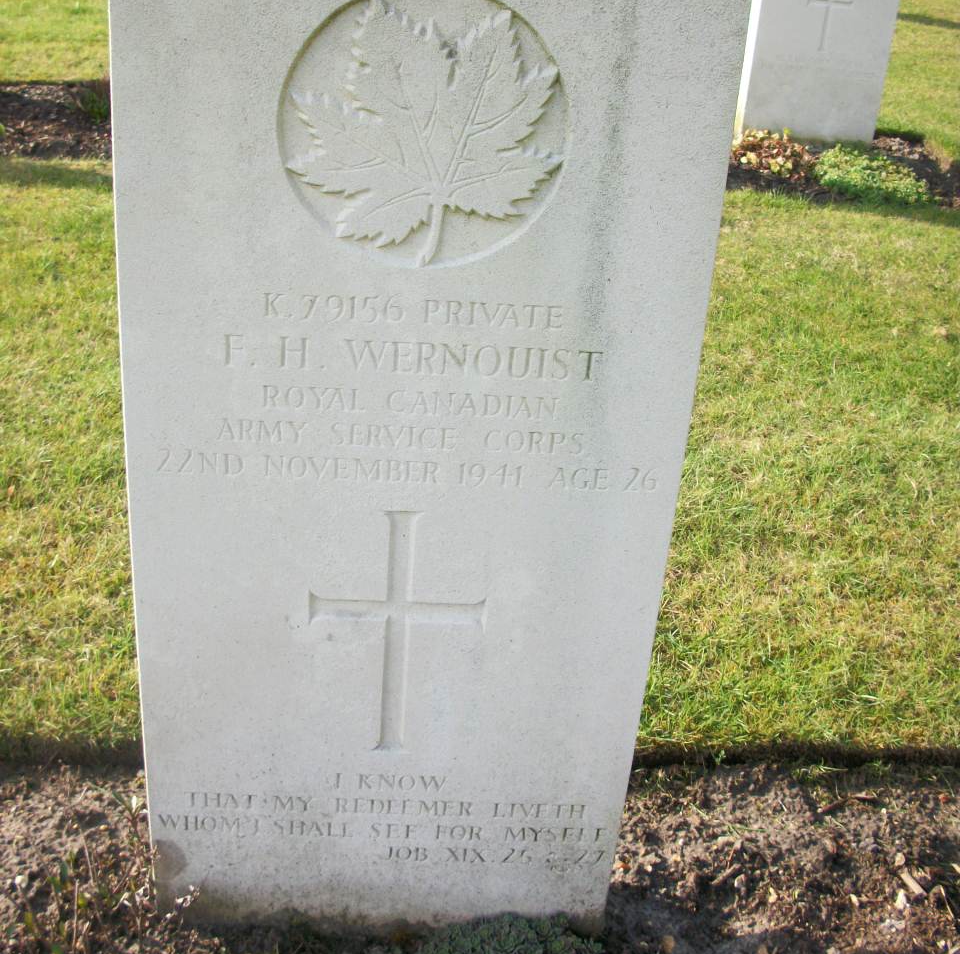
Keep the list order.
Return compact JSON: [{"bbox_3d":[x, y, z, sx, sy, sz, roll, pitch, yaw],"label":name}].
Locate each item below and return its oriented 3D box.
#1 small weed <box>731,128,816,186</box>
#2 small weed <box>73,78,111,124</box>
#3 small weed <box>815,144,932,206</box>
[{"bbox_3d":[0.718,-0.789,3.186,0.235,0.095,0.220,3,27,-3],"label":"small weed"},{"bbox_3d":[-0.940,-0.930,3.197,0.140,0.105,0.130,3,27,-3],"label":"small weed"},{"bbox_3d":[0.960,-0.738,3.156,0.300,0.088,0.250,3,27,-3],"label":"small weed"}]

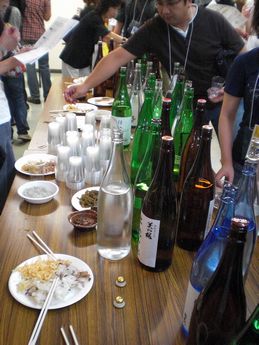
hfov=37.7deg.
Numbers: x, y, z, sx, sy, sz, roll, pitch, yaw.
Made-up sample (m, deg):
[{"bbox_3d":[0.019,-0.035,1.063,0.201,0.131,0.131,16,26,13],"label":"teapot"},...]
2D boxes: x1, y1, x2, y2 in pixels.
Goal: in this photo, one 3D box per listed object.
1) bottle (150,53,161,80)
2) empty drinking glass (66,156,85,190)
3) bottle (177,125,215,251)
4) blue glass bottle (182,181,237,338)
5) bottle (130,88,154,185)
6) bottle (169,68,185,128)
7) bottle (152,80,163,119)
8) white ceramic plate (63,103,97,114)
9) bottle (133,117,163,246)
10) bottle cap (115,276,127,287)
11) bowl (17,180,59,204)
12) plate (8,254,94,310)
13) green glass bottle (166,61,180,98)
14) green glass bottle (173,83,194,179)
[{"bbox_3d":[0.140,-0.571,2.484,0.105,0.397,0.105,3,25,0],"label":"bottle"},{"bbox_3d":[-0.219,0.002,1.540,0.076,0.121,0.076,3,26,0],"label":"empty drinking glass"},{"bbox_3d":[0.218,0.049,1.172,0.105,0.397,0.105,14,27,23],"label":"bottle"},{"bbox_3d":[0.195,0.203,0.850,0.105,0.397,0.105,3,26,0],"label":"blue glass bottle"},{"bbox_3d":[0.071,-0.146,1.584,0.105,0.394,0.105,4,25,2],"label":"bottle"},{"bbox_3d":[0.257,-0.355,2.013,0.105,0.397,0.105,3,26,0],"label":"bottle"},{"bbox_3d":[0.120,-0.213,1.719,0.105,0.397,0.105,3,25,0],"label":"bottle"},{"bbox_3d":[-0.321,-0.417,2.509,0.230,0.022,0.230,2,26,-1],"label":"white ceramic plate"},{"bbox_3d":[0.070,0.029,1.197,0.105,0.397,0.105,3,26,0],"label":"bottle"},{"bbox_3d":[-0.022,0.303,1.056,0.032,0.017,0.032,2,26,-1],"label":"bottle cap"},{"bbox_3d":[-0.347,0.086,1.456,0.153,0.041,0.153,-3,25,-14],"label":"bowl"},{"bbox_3d":[-0.210,0.298,1.034,0.224,0.020,0.224,3,25,-1],"label":"plate"},{"bbox_3d":[0.258,-0.428,2.191,0.105,0.397,0.105,3,25,0],"label":"green glass bottle"},{"bbox_3d":[0.237,-0.163,1.626,0.105,0.397,0.105,3,25,0],"label":"green glass bottle"}]

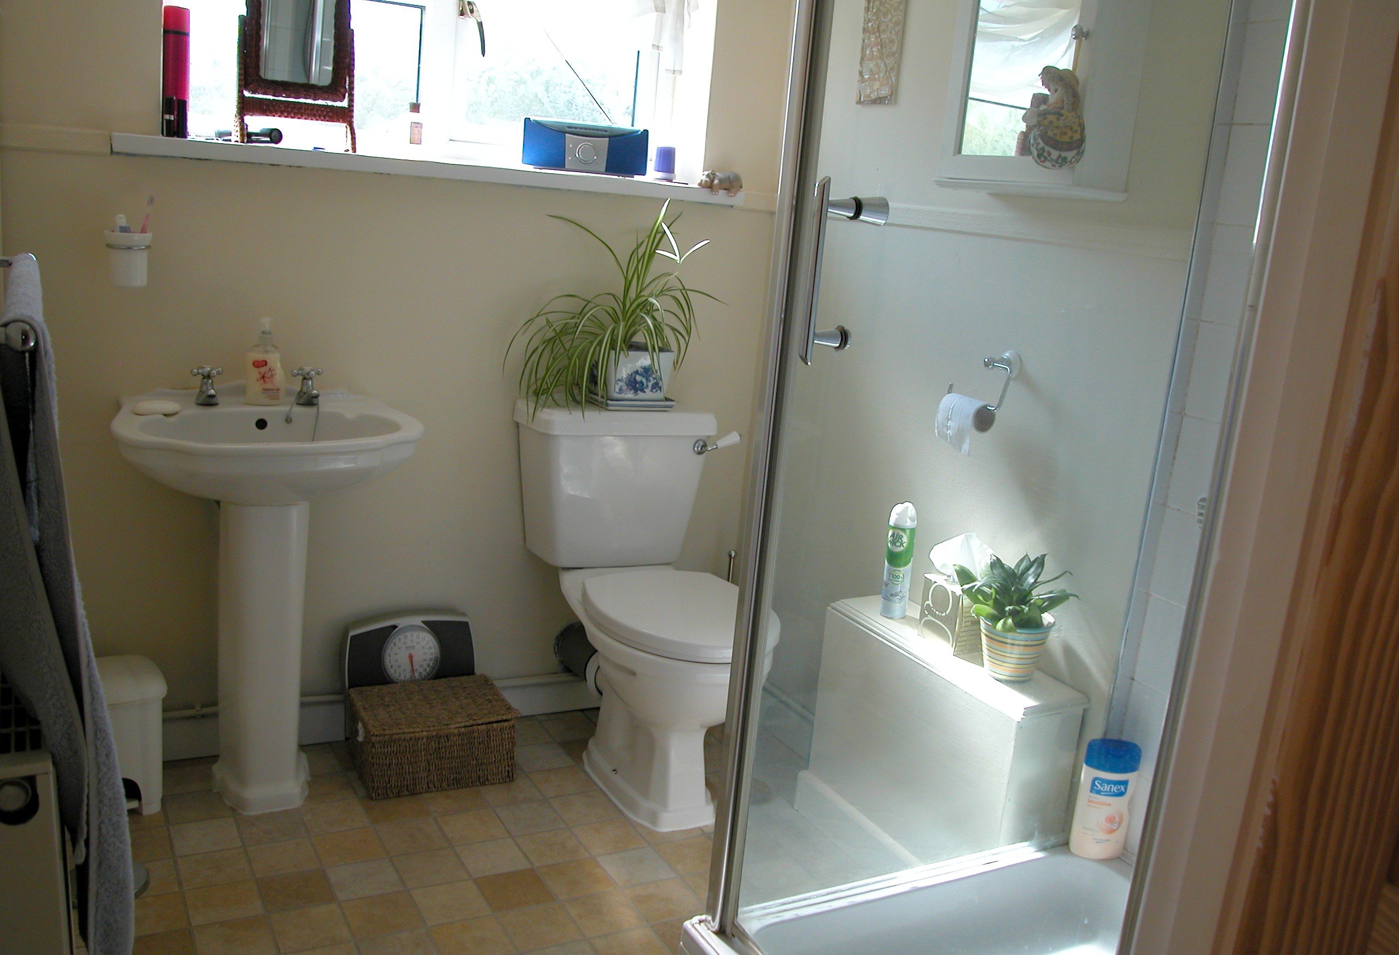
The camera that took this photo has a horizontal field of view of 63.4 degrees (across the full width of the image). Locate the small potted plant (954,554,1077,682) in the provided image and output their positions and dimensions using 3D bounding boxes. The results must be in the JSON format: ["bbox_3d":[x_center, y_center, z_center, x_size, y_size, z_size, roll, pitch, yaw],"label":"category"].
[{"bbox_3d":[0.574,0.254,2.061,0.207,0.215,0.190,9,11,16],"label":"small potted plant"}]

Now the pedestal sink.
[{"bbox_3d":[-0.847,0.250,2.230,0.572,0.824,0.480,-1,13,-28],"label":"pedestal sink"}]

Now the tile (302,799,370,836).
[{"bbox_3d":[-0.725,0.683,2.265,0.120,0.010,0.120,-1,13,-30],"label":"tile"}]

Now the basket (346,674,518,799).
[{"bbox_3d":[-0.587,0.565,2.484,0.315,0.156,0.238,-1,13,-28],"label":"basket"}]

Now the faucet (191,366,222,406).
[{"bbox_3d":[-0.966,-0.180,2.230,0.063,0.078,0.110,-1,13,-30],"label":"faucet"}]

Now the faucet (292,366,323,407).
[{"bbox_3d":[-0.803,-0.185,2.322,0.063,0.078,0.110,-1,13,-30],"label":"faucet"}]

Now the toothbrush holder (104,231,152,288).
[{"bbox_3d":[-1.084,-0.414,2.148,0.087,0.106,0.090,0,12,-28],"label":"toothbrush holder"}]

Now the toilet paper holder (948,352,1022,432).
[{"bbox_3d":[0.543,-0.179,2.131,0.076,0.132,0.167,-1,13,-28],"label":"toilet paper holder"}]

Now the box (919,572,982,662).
[{"bbox_3d":[0.512,0.263,2.183,0.111,0.123,0.117,1,12,-23],"label":"box"}]

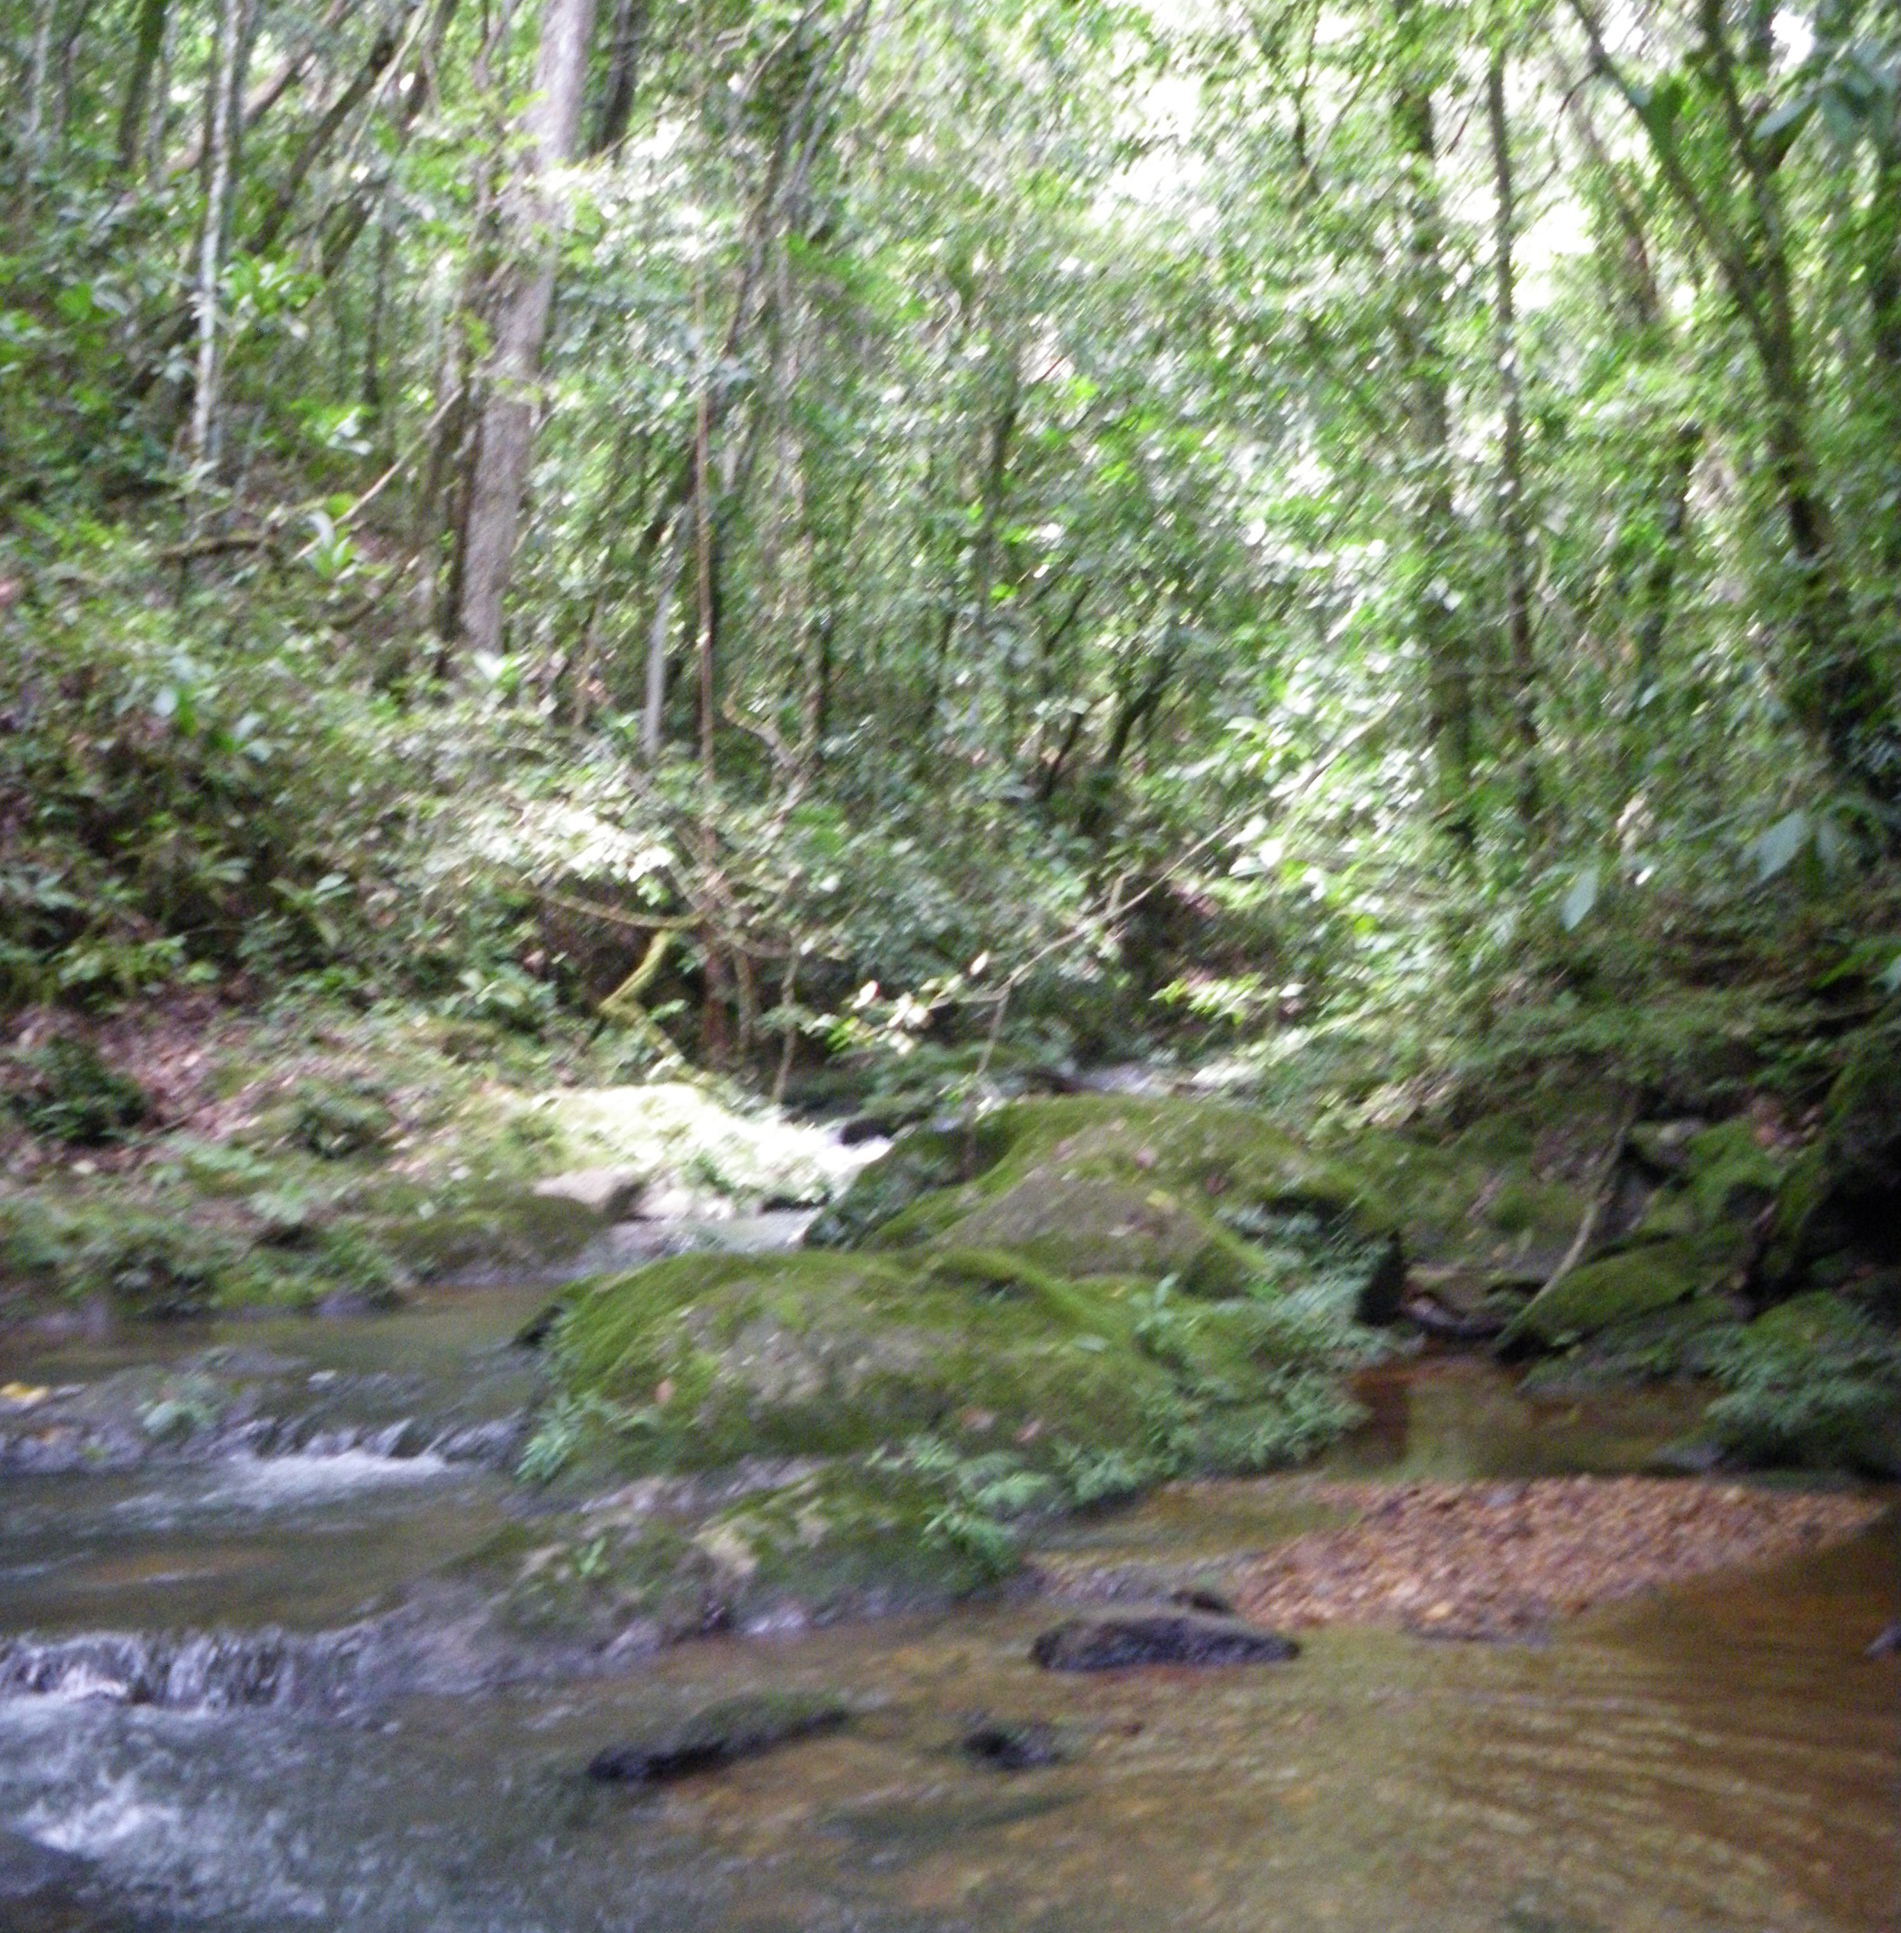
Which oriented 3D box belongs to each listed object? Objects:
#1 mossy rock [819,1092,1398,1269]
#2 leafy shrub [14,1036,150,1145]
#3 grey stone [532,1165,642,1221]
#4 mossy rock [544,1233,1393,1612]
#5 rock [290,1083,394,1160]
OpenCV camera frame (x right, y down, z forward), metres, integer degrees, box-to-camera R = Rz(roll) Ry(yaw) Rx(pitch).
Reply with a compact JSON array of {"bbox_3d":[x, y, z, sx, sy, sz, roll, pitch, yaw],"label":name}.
[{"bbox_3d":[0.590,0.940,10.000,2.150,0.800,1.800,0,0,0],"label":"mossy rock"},{"bbox_3d":[-3.700,0.550,11.200,0.580,0.450,0.520,0,0,0],"label":"leafy shrub"},{"bbox_3d":[-1.570,1.020,11.400,0.470,0.220,0.380,0,0,0],"label":"grey stone"},{"bbox_3d":[0.000,1.140,7.100,2.300,0.760,2.200,0,0,0],"label":"mossy rock"},{"bbox_3d":[-2.700,0.720,11.700,0.450,0.320,0.400,0,0,0],"label":"rock"}]

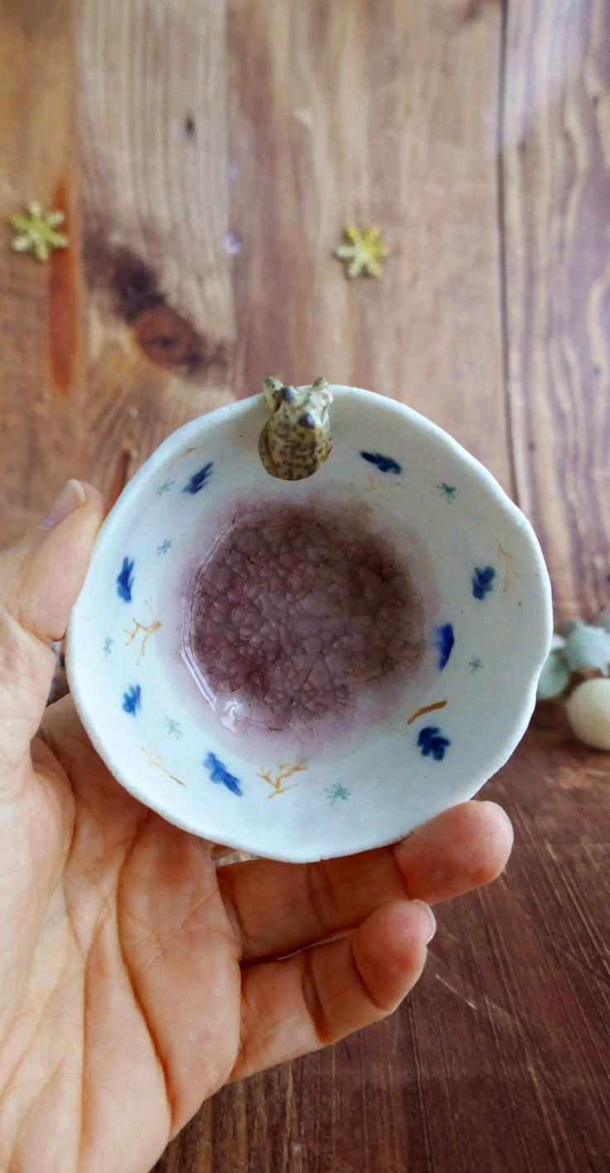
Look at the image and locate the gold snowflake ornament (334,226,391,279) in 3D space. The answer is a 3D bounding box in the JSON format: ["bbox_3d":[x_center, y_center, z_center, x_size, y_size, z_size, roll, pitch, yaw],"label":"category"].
[{"bbox_3d":[0.038,-0.224,0.545,0.037,0.037,0.005,0,5,0],"label":"gold snowflake ornament"}]

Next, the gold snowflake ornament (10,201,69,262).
[{"bbox_3d":[-0.178,-0.238,0.545,0.038,0.039,0.005,0,5,0],"label":"gold snowflake ornament"}]

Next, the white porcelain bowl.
[{"bbox_3d":[0.001,0.008,0.174,0.091,0.090,0.041,0,-1,-2],"label":"white porcelain bowl"}]

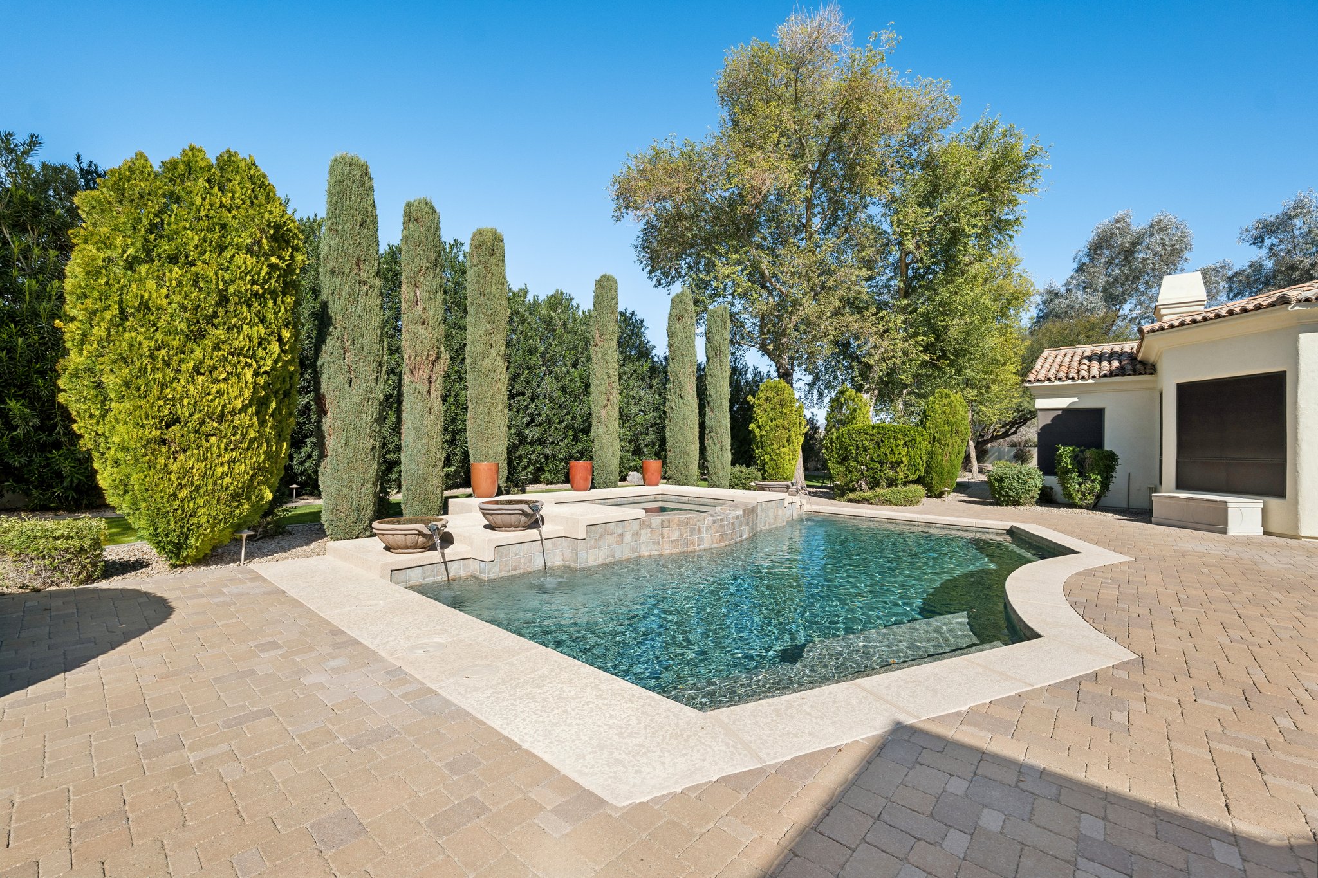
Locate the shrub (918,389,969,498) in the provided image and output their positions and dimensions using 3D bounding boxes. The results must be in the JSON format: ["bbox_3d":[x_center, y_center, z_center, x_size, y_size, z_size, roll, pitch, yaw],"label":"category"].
[{"bbox_3d":[8.060,0.107,14.450,1.300,3.000,1.300,0,0,0],"label":"shrub"}]

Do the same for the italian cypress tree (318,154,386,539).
[{"bbox_3d":[-4.368,-1.319,7.343,0.857,5.510,0.857,1,-1,-31],"label":"italian cypress tree"}]

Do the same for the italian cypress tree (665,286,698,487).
[{"bbox_3d":[0.606,-1.128,13.287,0.843,5.500,0.843,1,-1,3],"label":"italian cypress tree"}]

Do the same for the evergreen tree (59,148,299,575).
[{"bbox_3d":[-5.760,-1.000,6.350,2.150,5.000,2.100,0,-1,-42],"label":"evergreen tree"}]

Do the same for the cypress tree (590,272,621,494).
[{"bbox_3d":[-1.266,-1.191,12.335,0.721,5.535,0.721,1,-1,-6],"label":"cypress tree"}]

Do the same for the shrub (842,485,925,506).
[{"bbox_3d":[5.838,1.435,13.375,1.877,0.490,1.292,0,-1,40],"label":"shrub"}]

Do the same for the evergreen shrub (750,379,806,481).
[{"bbox_3d":[3.030,0.040,13.000,1.400,3.100,1.400,0,0,0],"label":"evergreen shrub"}]

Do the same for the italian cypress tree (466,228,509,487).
[{"bbox_3d":[-3.480,-1.370,10.400,0.820,5.830,0.820,0,0,0],"label":"italian cypress tree"}]

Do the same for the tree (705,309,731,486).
[{"bbox_3d":[1.850,-1.270,16.000,0.820,5.820,0.820,0,0,0],"label":"tree"}]

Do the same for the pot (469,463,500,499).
[{"bbox_3d":[-3.037,0.725,8.897,0.469,0.585,0.469,1,-1,-19],"label":"pot"}]

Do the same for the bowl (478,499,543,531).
[{"bbox_3d":[-1.898,0.982,6.497,0.816,0.340,0.796,1,-1,0],"label":"bowl"}]

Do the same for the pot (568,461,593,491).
[{"bbox_3d":[-1.680,0.790,10.940,0.480,0.610,0.480,0,0,0],"label":"pot"}]

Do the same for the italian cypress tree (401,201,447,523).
[{"bbox_3d":[-3.984,-1.304,8.731,0.734,5.545,0.734,1,-1,-25],"label":"italian cypress tree"}]

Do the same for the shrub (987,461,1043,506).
[{"bbox_3d":[9.214,1.150,13.313,1.224,1.115,1.224,0,-1,35],"label":"shrub"}]

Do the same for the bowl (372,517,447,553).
[{"bbox_3d":[-2.920,1.145,6.030,0.800,0.340,0.810,0,0,0],"label":"bowl"}]

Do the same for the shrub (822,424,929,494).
[{"bbox_3d":[6.050,0.590,14.300,2.700,2.040,2.000,0,0,23],"label":"shrub"}]

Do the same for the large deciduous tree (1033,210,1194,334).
[{"bbox_3d":[24.143,-4.911,27.110,7.600,14.274,7.400,0,-1,42],"label":"large deciduous tree"}]

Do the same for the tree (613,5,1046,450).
[{"bbox_3d":[5.320,-5.970,16.000,13.000,15.200,10.500,0,0,0],"label":"tree"}]

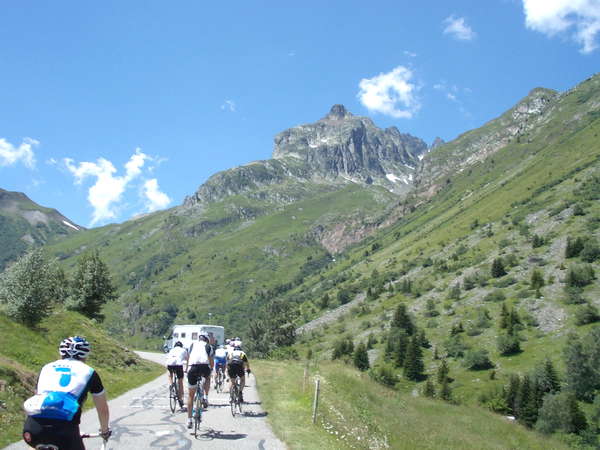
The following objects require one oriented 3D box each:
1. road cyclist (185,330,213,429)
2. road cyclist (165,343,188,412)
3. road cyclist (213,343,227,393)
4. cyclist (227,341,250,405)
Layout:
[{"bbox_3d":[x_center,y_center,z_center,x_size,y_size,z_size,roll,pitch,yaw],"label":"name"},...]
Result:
[{"bbox_3d":[-1.691,2.664,11.250,0.500,1.620,0.900,1,-11,-6],"label":"road cyclist"},{"bbox_3d":[-2.776,3.427,14.950,0.500,1.500,0.950,0,-11,-2],"label":"road cyclist"},{"bbox_3d":[-2.447,4.385,20.200,0.480,1.420,0.950,0,-11,-2],"label":"road cyclist"},{"bbox_3d":[-1.338,3.231,14.400,0.520,1.360,0.950,0,-11,2],"label":"cyclist"}]

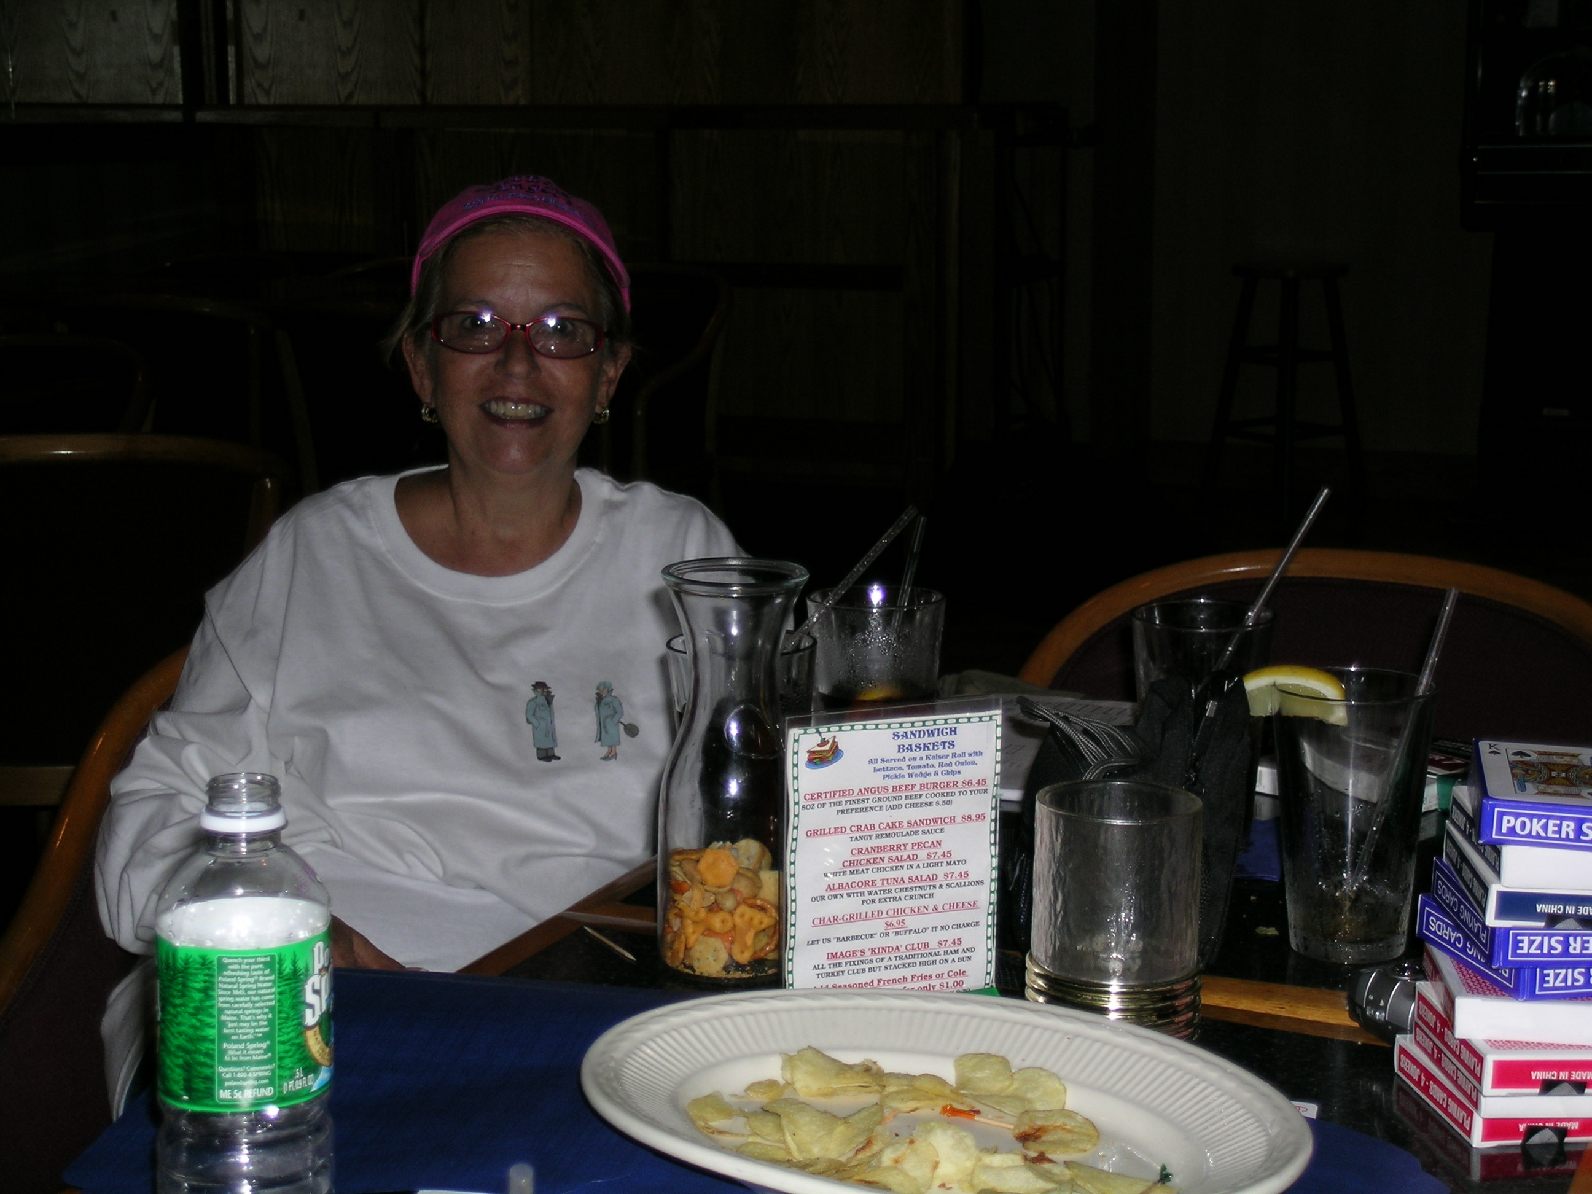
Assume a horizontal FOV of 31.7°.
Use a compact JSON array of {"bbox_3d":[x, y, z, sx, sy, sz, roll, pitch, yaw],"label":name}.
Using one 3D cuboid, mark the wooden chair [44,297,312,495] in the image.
[{"bbox_3d":[-1.061,-0.107,4.818,0.540,0.850,0.550,2,11,12],"label":"wooden chair"}]

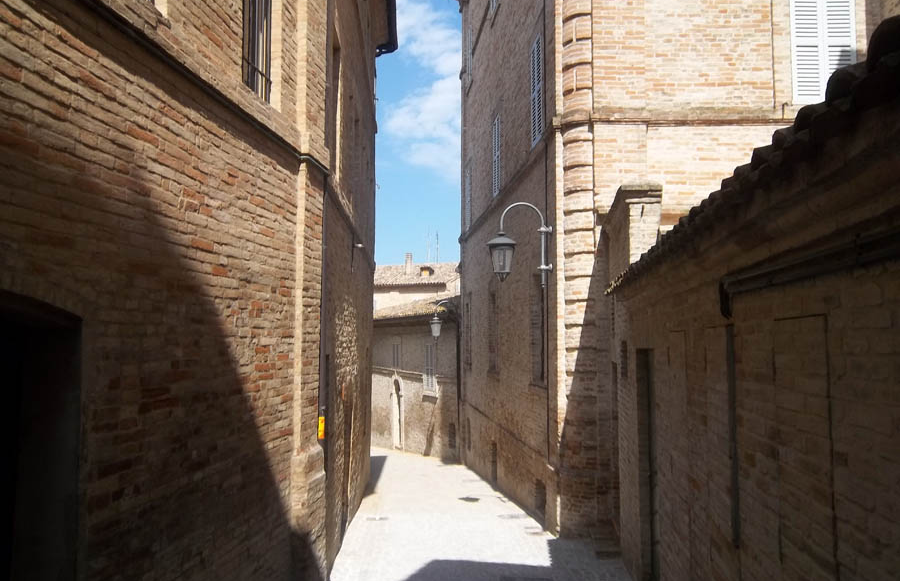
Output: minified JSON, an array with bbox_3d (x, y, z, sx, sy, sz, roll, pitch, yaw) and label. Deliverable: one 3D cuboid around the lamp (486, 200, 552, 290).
[{"bbox_3d":[0.931,-0.611,9.700,0.886,1.135,0.390,0,-4,-6],"label":"lamp"}]

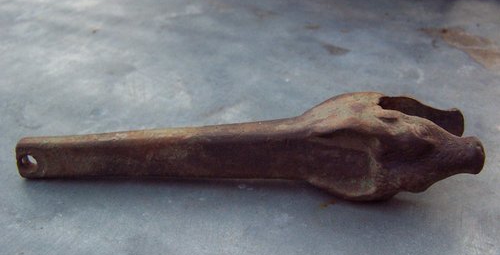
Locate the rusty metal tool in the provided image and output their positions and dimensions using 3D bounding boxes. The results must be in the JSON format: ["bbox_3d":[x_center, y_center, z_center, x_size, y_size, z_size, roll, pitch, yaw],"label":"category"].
[{"bbox_3d":[-0.001,0.008,0.232,0.185,0.032,0.031,2,31,3],"label":"rusty metal tool"}]

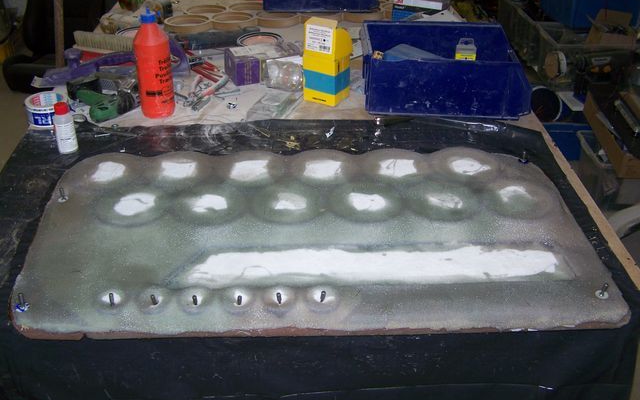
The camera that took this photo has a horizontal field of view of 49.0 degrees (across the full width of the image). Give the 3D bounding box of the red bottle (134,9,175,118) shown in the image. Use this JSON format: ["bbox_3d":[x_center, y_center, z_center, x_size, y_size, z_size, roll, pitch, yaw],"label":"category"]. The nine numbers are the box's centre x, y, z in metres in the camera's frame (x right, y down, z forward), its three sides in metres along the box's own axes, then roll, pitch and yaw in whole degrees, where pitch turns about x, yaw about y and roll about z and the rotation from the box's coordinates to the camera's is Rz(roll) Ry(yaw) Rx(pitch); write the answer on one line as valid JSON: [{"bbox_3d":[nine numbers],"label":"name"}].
[{"bbox_3d":[-0.394,-0.322,1.643,0.081,0.252,0.081,-20,37,-29],"label":"red bottle"}]

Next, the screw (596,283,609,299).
[{"bbox_3d":[0.436,0.137,1.079,0.017,0.022,0.017,0,32,0],"label":"screw"}]

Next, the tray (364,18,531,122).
[{"bbox_3d":[0.311,-0.324,1.742,0.405,0.150,0.250,2,32,4],"label":"tray"}]

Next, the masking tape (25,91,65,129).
[{"bbox_3d":[-0.645,-0.212,1.658,0.098,0.049,0.098,0,32,0],"label":"masking tape"}]

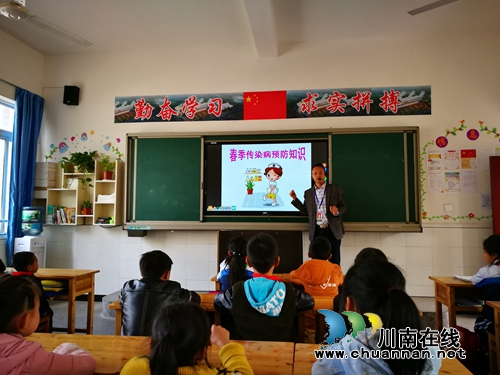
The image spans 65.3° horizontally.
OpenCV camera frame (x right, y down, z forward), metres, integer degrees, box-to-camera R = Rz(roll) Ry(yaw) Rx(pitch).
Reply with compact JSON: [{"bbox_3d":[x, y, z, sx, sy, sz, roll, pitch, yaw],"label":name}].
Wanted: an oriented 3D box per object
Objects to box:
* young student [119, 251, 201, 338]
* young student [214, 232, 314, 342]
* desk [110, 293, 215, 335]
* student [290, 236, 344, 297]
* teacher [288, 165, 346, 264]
[{"bbox_3d":[-0.497,0.859,2.214,0.455,1.000,0.500,-1,-5,15],"label":"young student"},{"bbox_3d":[0.080,0.804,2.133,0.533,1.102,0.530,0,-5,7],"label":"young student"},{"bbox_3d":[-0.222,1.033,2.368,1.140,0.680,0.410,0,-5,7],"label":"desk"},{"bbox_3d":[0.541,0.916,3.145,0.423,1.044,0.500,0,-5,7],"label":"student"},{"bbox_3d":[0.796,0.543,4.538,0.664,1.672,0.420,-1,-5,10],"label":"teacher"}]

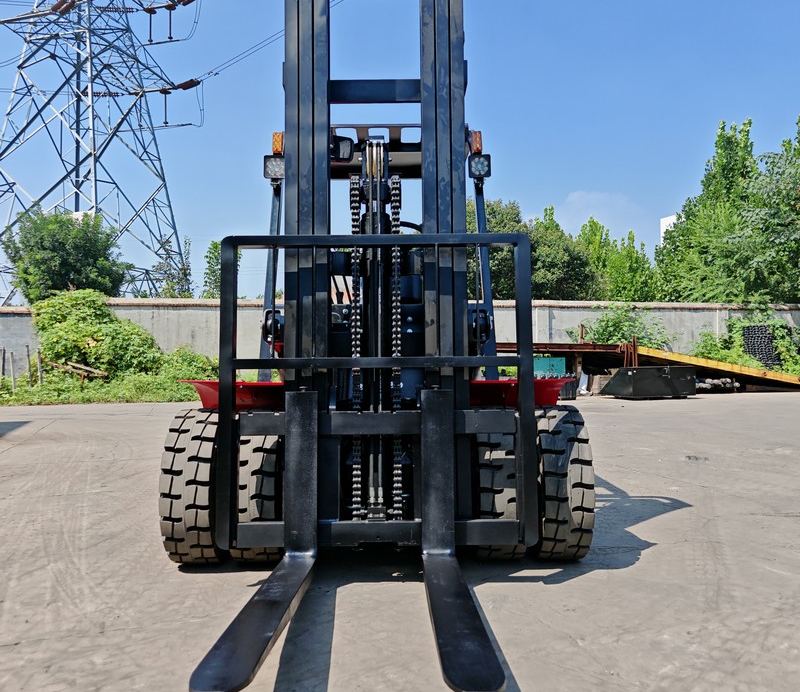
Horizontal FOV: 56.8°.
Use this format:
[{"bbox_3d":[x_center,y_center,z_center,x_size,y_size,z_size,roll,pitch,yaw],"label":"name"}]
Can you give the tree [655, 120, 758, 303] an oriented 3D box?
[{"bbox_3d":[9.950,-3.050,24.000,3.600,8.300,3.500,-1,-1,0],"label":"tree"}]

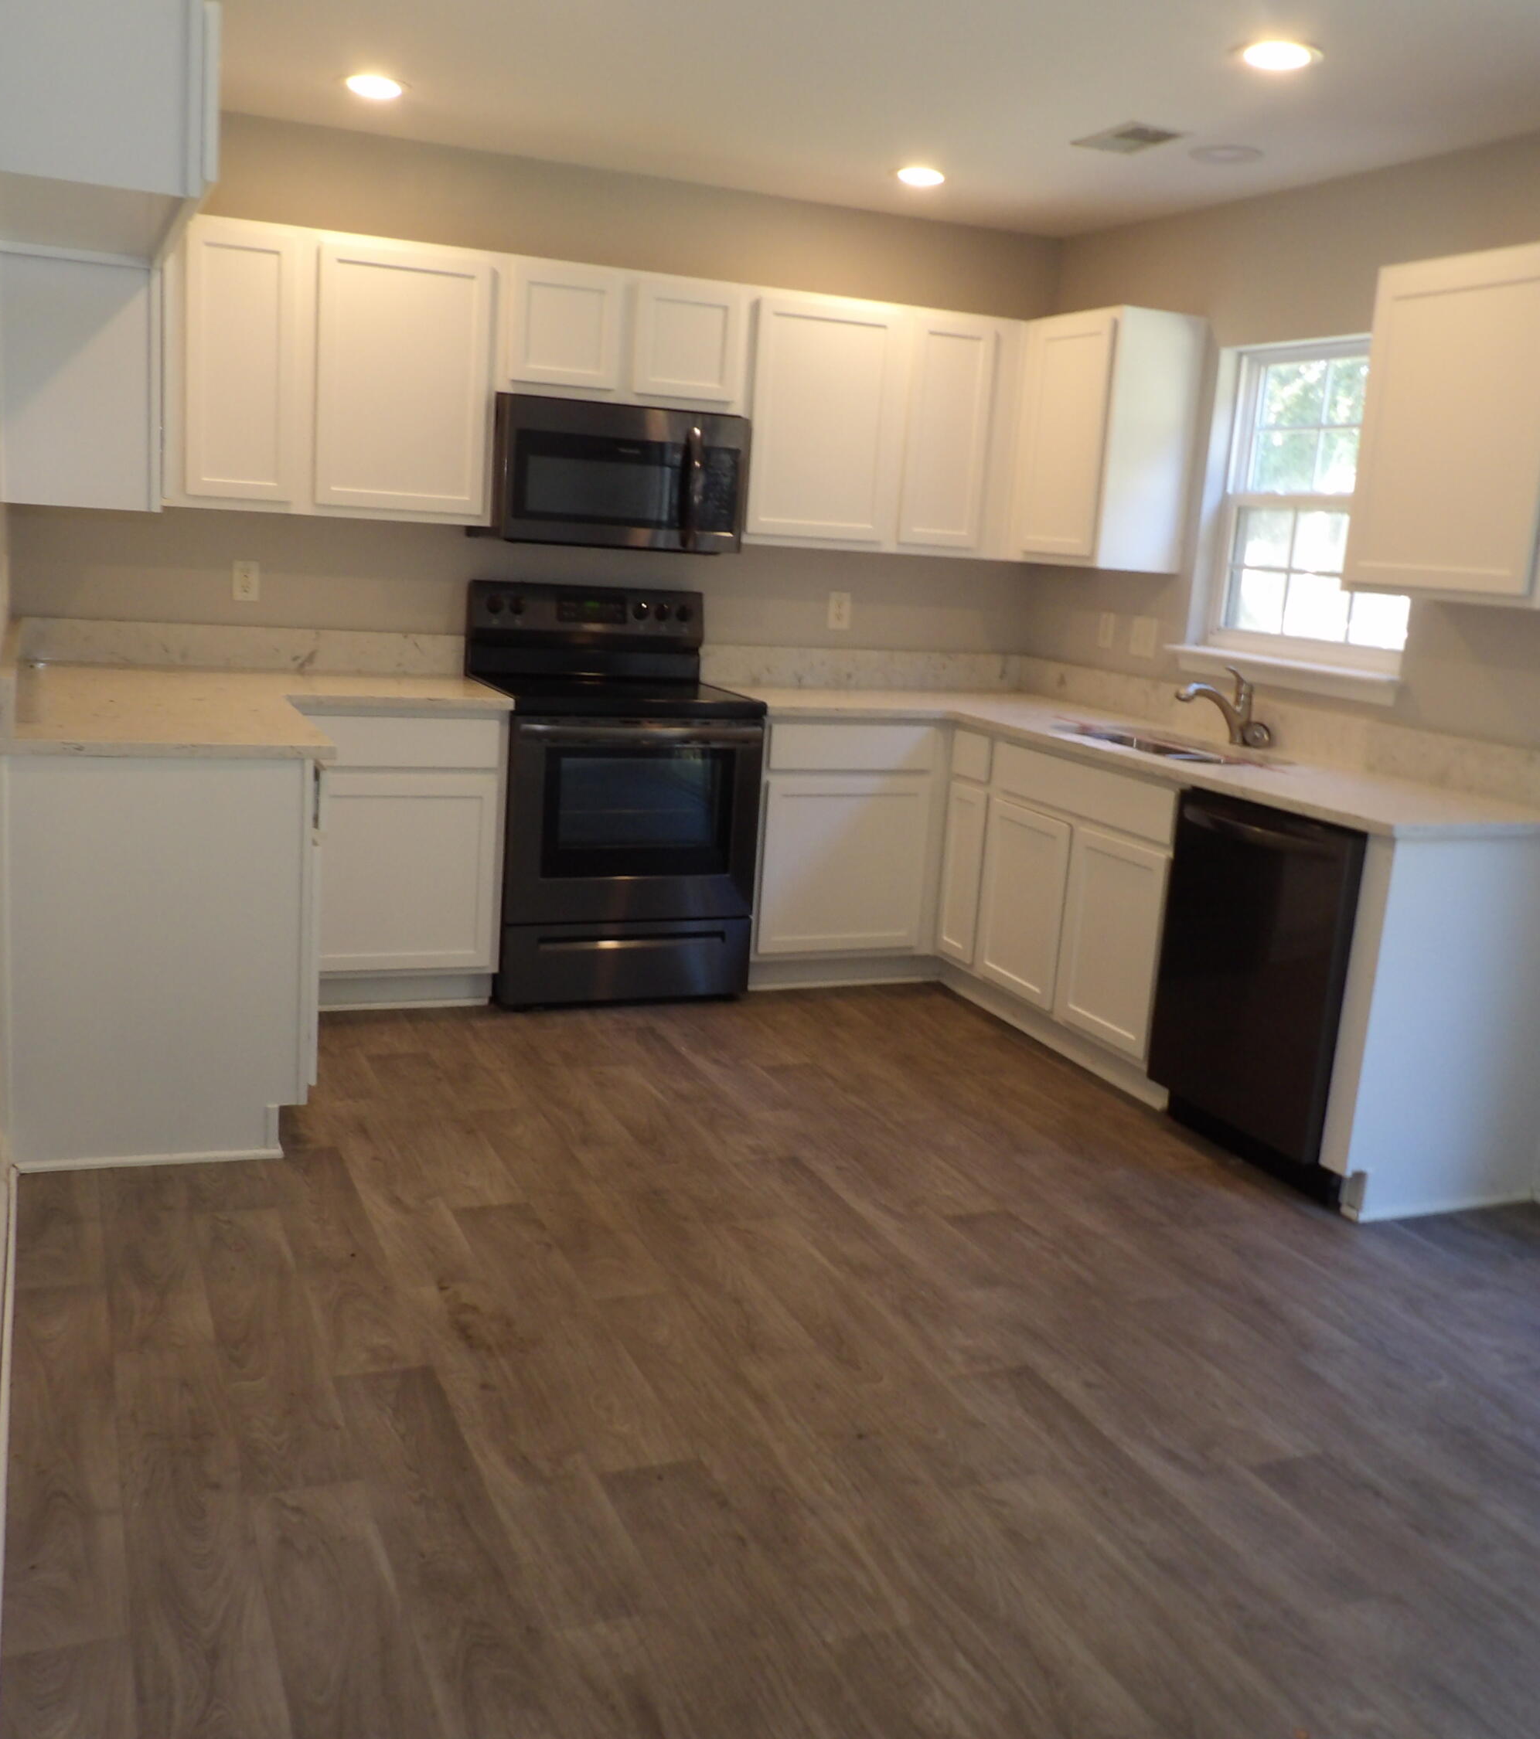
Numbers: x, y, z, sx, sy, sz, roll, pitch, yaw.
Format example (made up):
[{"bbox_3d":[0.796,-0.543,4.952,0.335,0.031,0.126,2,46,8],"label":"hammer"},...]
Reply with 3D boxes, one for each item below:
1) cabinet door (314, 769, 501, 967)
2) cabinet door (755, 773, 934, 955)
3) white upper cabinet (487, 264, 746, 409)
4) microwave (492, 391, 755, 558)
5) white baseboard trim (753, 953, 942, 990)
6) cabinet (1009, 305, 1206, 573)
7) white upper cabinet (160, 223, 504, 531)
[{"bbox_3d":[-1.036,0.015,4.485,0.540,0.552,0.020,-1,13,-23],"label":"cabinet door"},{"bbox_3d":[0.228,-0.014,4.988,0.546,0.546,0.020,-1,13,-23],"label":"cabinet door"},{"bbox_3d":[-0.467,-1.571,4.798,0.768,0.376,0.322,-1,13,-23],"label":"white upper cabinet"},{"bbox_3d":[-0.478,-1.179,4.838,0.750,0.405,0.415,-1,13,-23],"label":"microwave"},{"bbox_3d":[0.227,0.329,5.155,0.730,0.100,0.020,-1,13,-24],"label":"white baseboard trim"},{"bbox_3d":[1.040,-1.340,5.076,0.325,0.755,0.529,-1,13,-24],"label":"cabinet"},{"bbox_3d":[-1.249,-1.370,4.509,0.902,0.748,0.322,-1,13,-23],"label":"white upper cabinet"}]

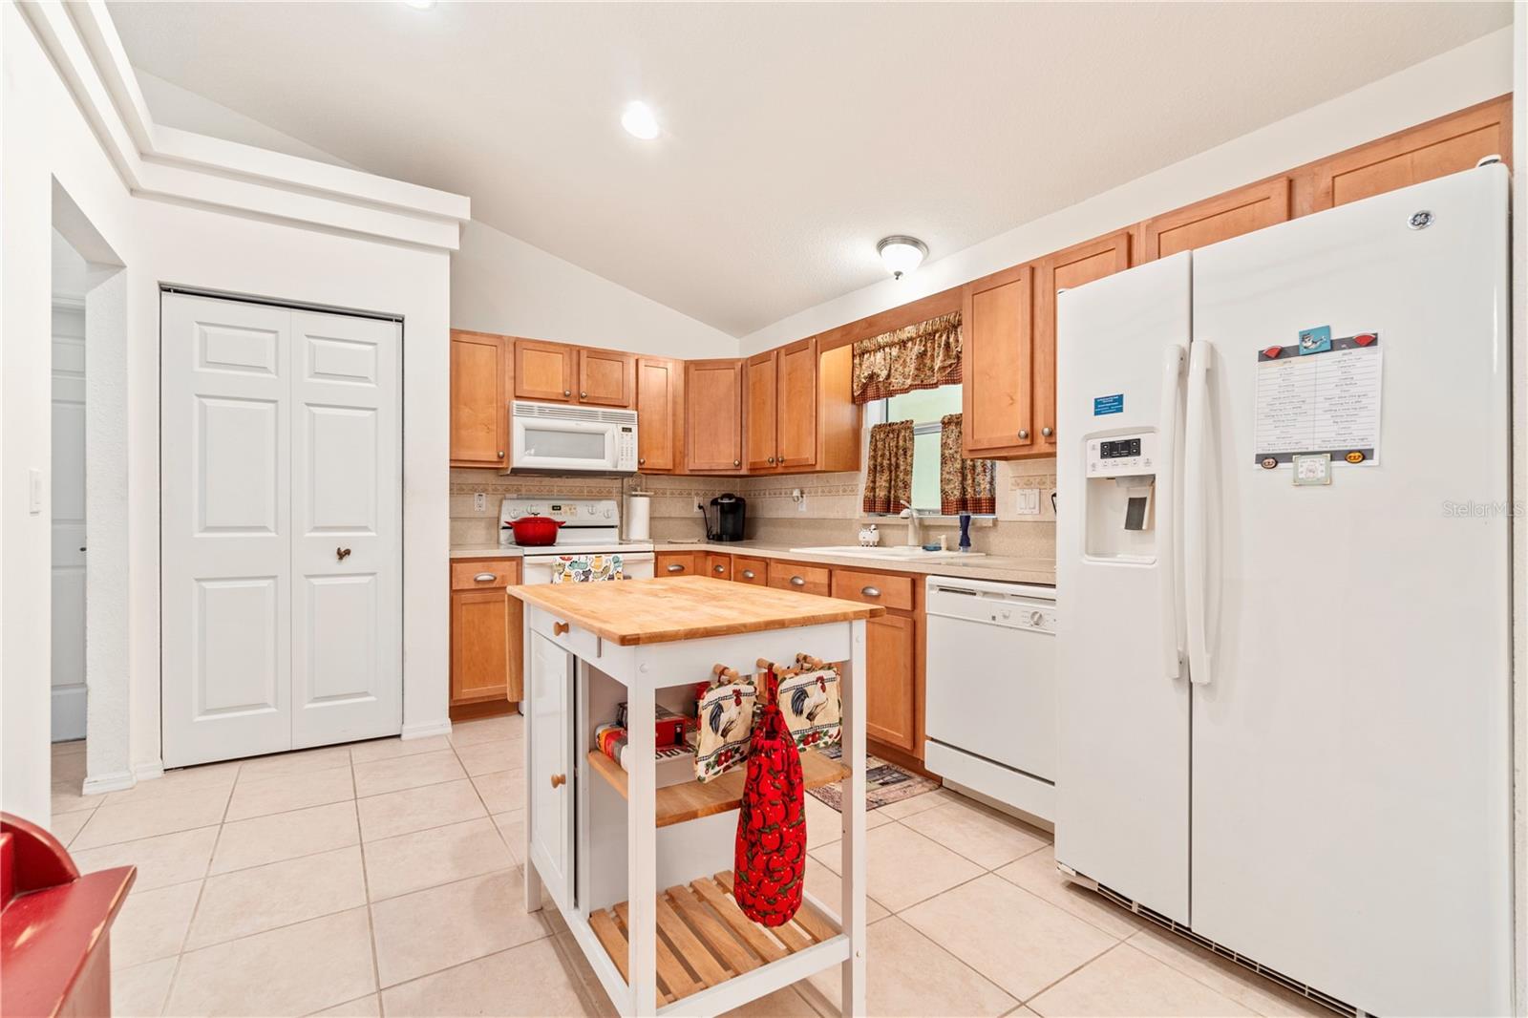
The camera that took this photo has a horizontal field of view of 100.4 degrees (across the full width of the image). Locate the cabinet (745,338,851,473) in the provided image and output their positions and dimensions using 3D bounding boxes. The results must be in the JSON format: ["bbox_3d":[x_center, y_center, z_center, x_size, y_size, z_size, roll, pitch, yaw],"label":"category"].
[{"bbox_3d":[0.224,-0.609,3.981,0.327,0.770,0.754,0,1,-35],"label":"cabinet"}]

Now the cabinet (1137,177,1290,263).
[{"bbox_3d":[1.561,-0.839,2.115,0.320,0.320,0.440,0,0,-34],"label":"cabinet"}]

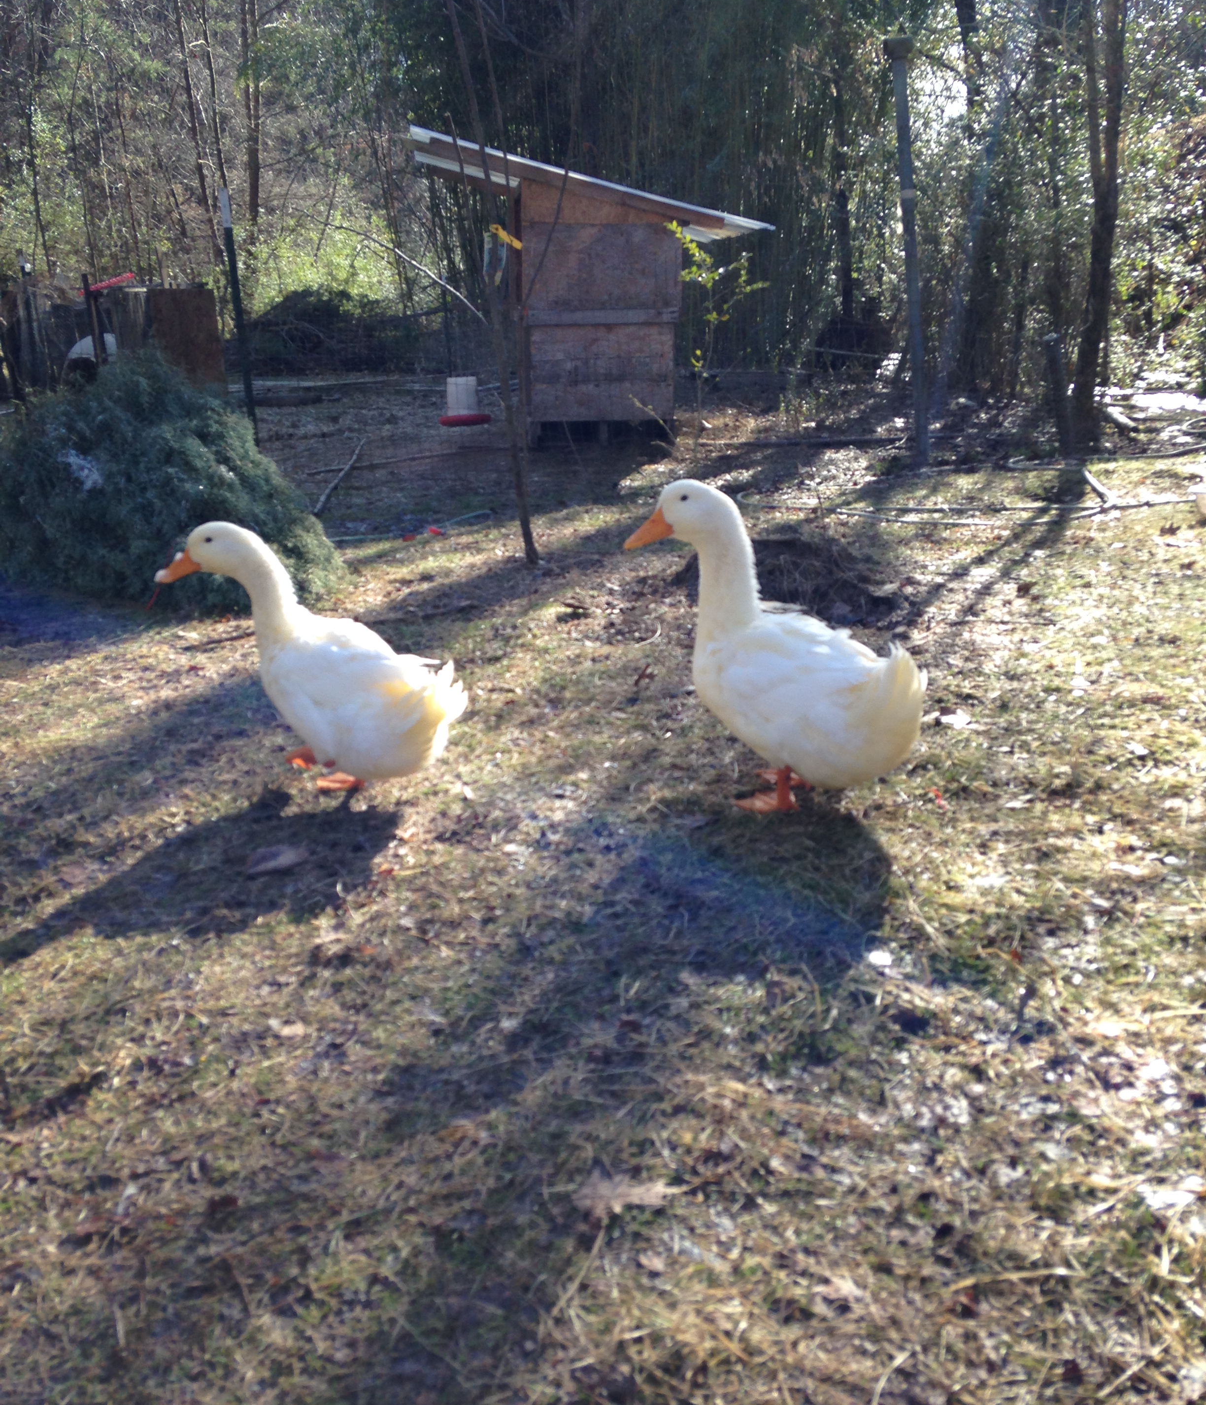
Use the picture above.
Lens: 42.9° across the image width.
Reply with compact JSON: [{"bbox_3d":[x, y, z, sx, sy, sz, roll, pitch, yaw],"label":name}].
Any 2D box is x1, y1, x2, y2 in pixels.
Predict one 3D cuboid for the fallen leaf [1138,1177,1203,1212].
[{"bbox_3d":[0.558,0.485,1.509,0.064,0.012,0.040,0,15,0],"label":"fallen leaf"}]

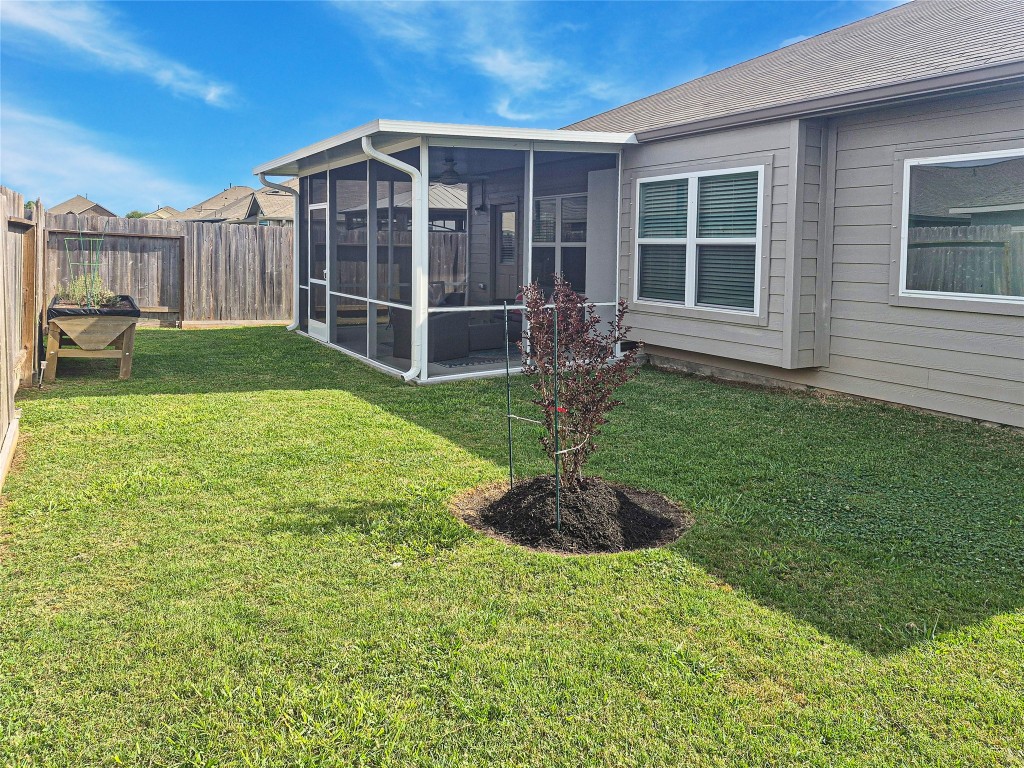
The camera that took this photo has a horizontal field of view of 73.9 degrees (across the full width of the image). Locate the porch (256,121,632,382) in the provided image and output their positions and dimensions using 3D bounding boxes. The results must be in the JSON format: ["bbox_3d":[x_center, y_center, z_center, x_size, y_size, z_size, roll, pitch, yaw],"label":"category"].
[{"bbox_3d":[-1.206,-1.921,9.860,3.700,2.750,5.300,-7,14,-32],"label":"porch"}]

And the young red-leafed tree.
[{"bbox_3d":[0.371,0.007,3.890,0.660,1.200,0.640,2,12,5],"label":"young red-leafed tree"}]

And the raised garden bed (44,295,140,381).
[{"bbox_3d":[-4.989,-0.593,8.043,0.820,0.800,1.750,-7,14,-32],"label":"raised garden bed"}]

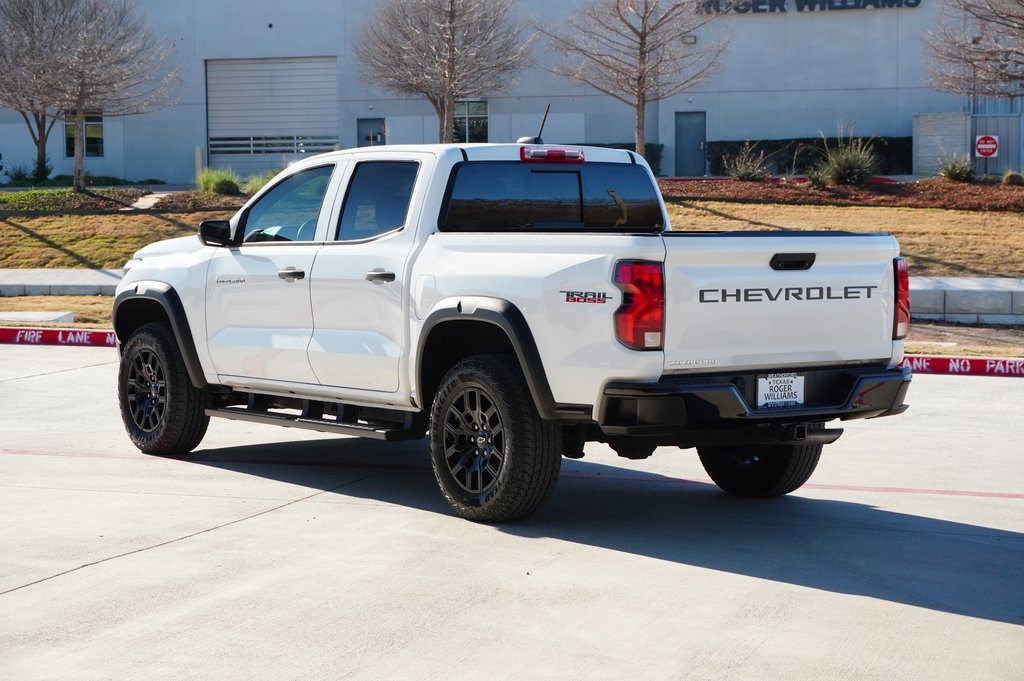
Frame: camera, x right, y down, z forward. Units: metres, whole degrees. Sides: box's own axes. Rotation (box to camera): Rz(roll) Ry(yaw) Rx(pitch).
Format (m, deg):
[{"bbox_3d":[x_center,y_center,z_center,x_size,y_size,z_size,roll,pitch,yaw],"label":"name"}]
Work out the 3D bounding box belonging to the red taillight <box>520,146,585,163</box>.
[{"bbox_3d":[0.199,-0.964,10.842,0.420,0.083,0.070,-2,4,-37],"label":"red taillight"}]

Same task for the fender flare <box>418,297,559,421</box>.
[{"bbox_3d":[-0.118,0.082,9.773,0.115,0.580,1.080,-2,4,-37],"label":"fender flare"}]

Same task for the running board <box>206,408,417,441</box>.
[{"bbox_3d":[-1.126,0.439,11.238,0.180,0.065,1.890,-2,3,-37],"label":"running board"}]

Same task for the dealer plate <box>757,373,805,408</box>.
[{"bbox_3d":[1.236,0.230,9.524,0.308,0.160,0.020,-2,4,-37],"label":"dealer plate"}]

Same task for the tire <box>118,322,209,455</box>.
[{"bbox_3d":[-2.092,0.296,12.530,0.272,0.790,0.790,-2,4,-37],"label":"tire"}]

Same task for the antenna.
[{"bbox_3d":[0.113,-1.133,10.948,0.070,0.215,0.280,-2,4,-37],"label":"antenna"}]

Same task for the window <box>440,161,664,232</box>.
[{"bbox_3d":[0.231,-0.744,10.811,1.490,0.370,0.100,-2,4,-37],"label":"window"}]

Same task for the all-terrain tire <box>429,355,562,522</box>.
[{"bbox_3d":[-0.083,0.469,9.869,0.272,0.790,0.790,-2,4,-37],"label":"all-terrain tire"}]

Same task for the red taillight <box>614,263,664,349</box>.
[{"bbox_3d":[0.543,-0.151,9.041,0.215,0.395,0.150,-2,4,-37],"label":"red taillight"}]

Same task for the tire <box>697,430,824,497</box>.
[{"bbox_3d":[1.279,0.418,10.894,0.272,0.790,0.790,-2,4,-37],"label":"tire"}]

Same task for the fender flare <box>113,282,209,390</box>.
[{"bbox_3d":[-2.086,-0.061,12.400,0.135,0.595,1.130,-2,4,-37],"label":"fender flare"}]

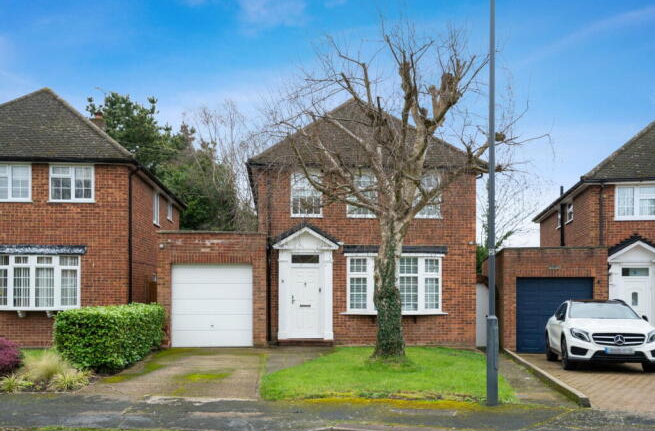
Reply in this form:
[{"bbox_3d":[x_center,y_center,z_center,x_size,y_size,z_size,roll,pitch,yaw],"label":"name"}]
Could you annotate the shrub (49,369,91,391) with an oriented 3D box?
[{"bbox_3d":[-3.960,2.530,9.750,0.620,0.360,0.550,0,-4,0],"label":"shrub"}]

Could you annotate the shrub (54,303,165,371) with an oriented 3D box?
[{"bbox_3d":[-4.500,2.550,13.500,1.000,1.200,4.300,0,-4,0],"label":"shrub"}]

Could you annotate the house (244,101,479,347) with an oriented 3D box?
[{"bbox_3d":[0.797,0.144,21.997,6.500,7.700,8.700,0,-4,-5],"label":"house"}]

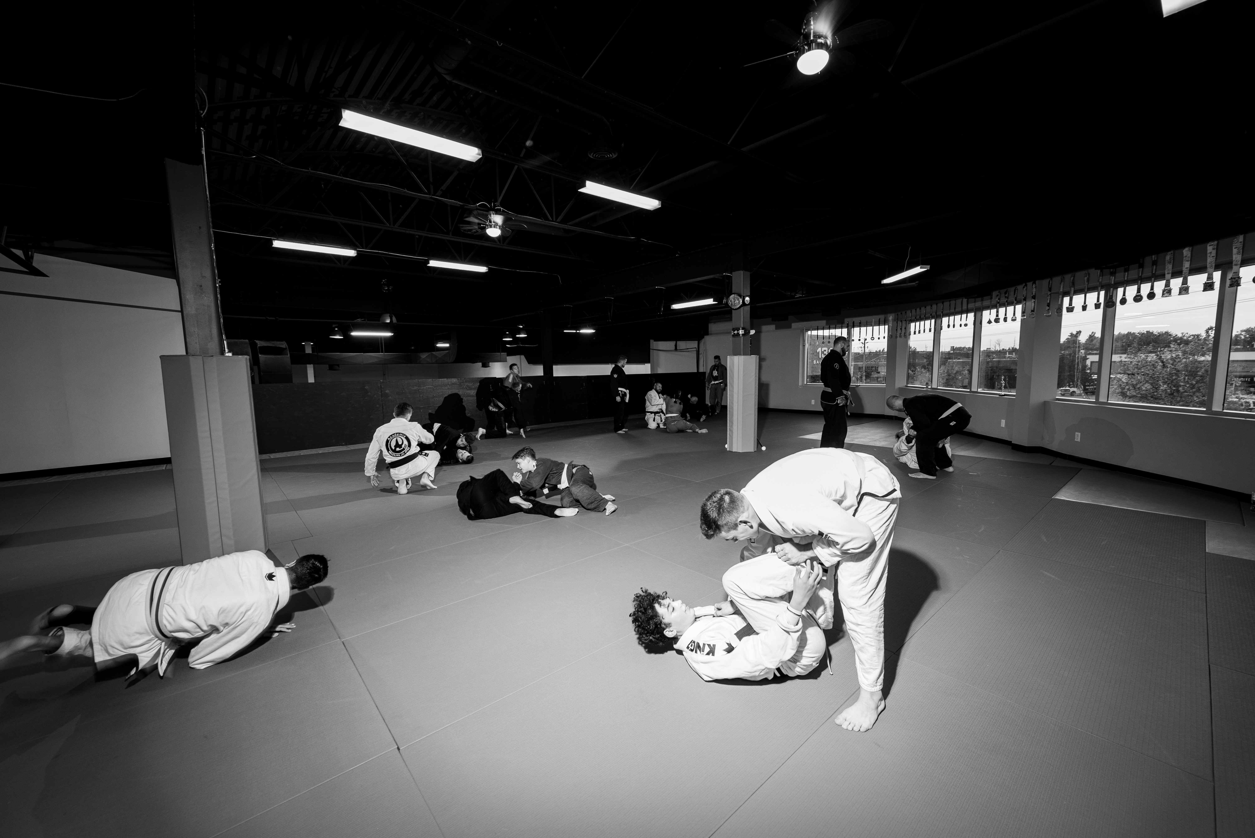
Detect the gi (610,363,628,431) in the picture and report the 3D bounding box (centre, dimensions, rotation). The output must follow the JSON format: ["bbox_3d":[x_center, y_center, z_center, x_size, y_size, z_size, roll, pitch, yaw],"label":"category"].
[{"bbox_3d":[-0.172,-0.451,10.572,0.370,1.450,0.500,1,6,18],"label":"gi"}]

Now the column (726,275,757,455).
[{"bbox_3d":[1.888,-0.946,7.994,0.460,2.950,0.460,-6,8,-41],"label":"column"}]

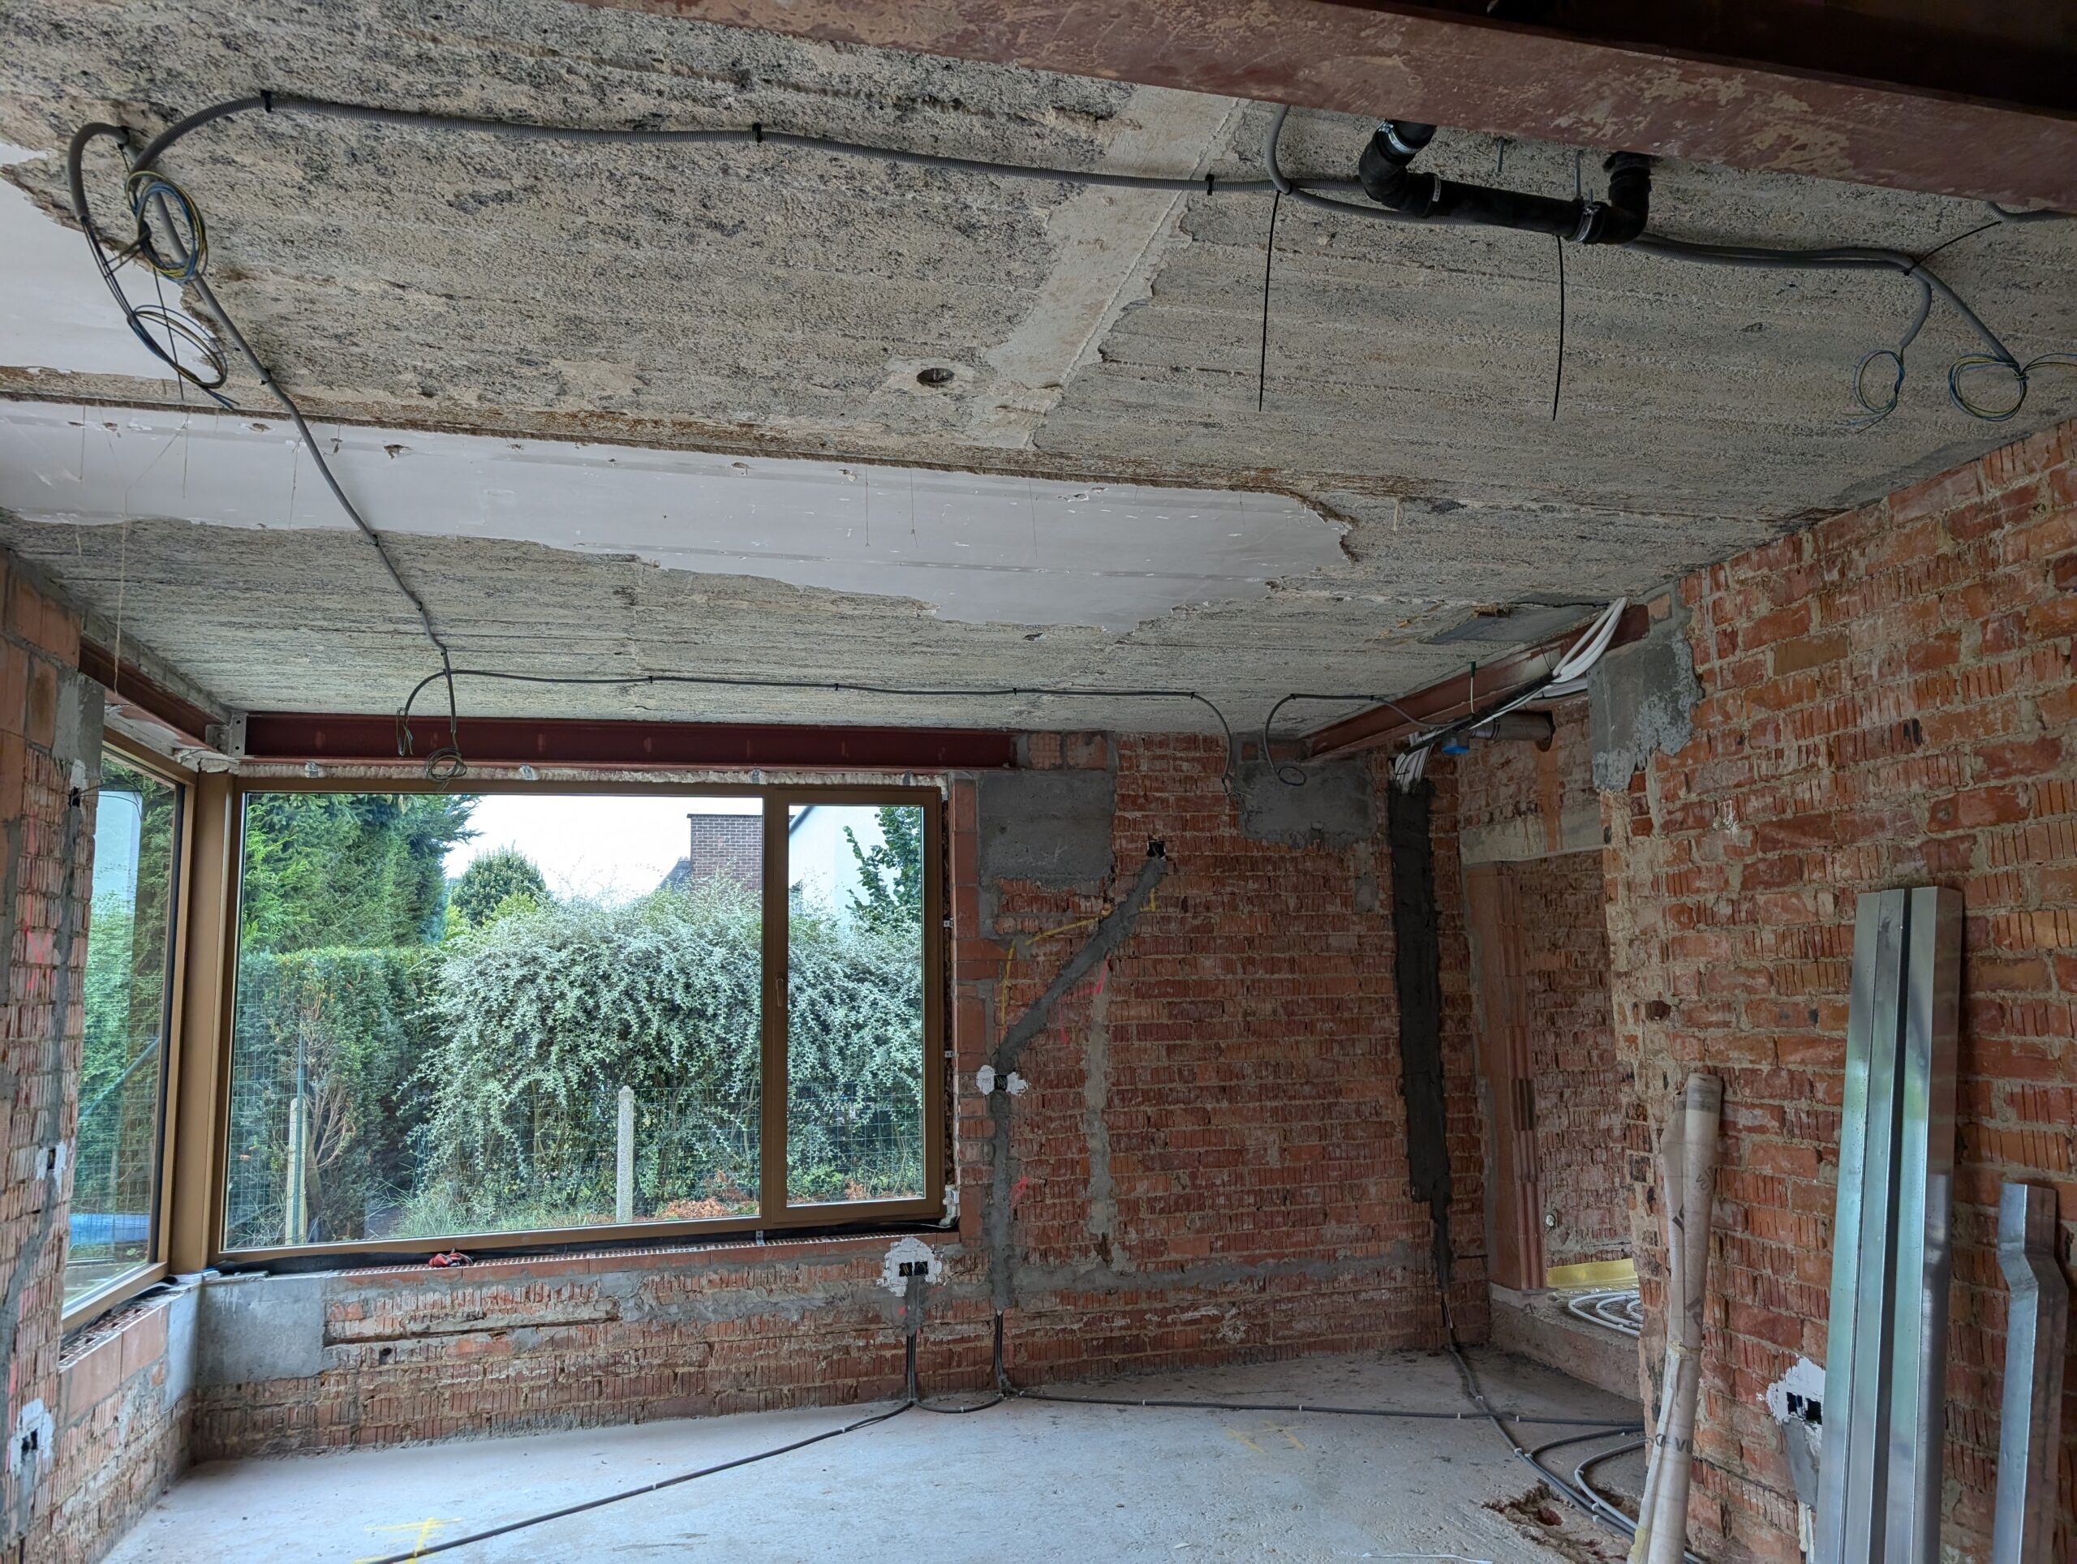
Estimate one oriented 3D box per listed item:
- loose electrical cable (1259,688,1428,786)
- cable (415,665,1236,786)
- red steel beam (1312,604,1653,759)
[{"bbox_3d":[1.081,-0.142,5.110,0.642,0.324,0.130,1,-8,-14],"label":"loose electrical cable"},{"bbox_3d":[-0.637,-0.143,4.730,2.742,0.348,0.150,1,-8,-14],"label":"cable"},{"bbox_3d":[1.452,-0.293,4.957,0.120,0.100,2.120,1,-8,-16],"label":"red steel beam"}]

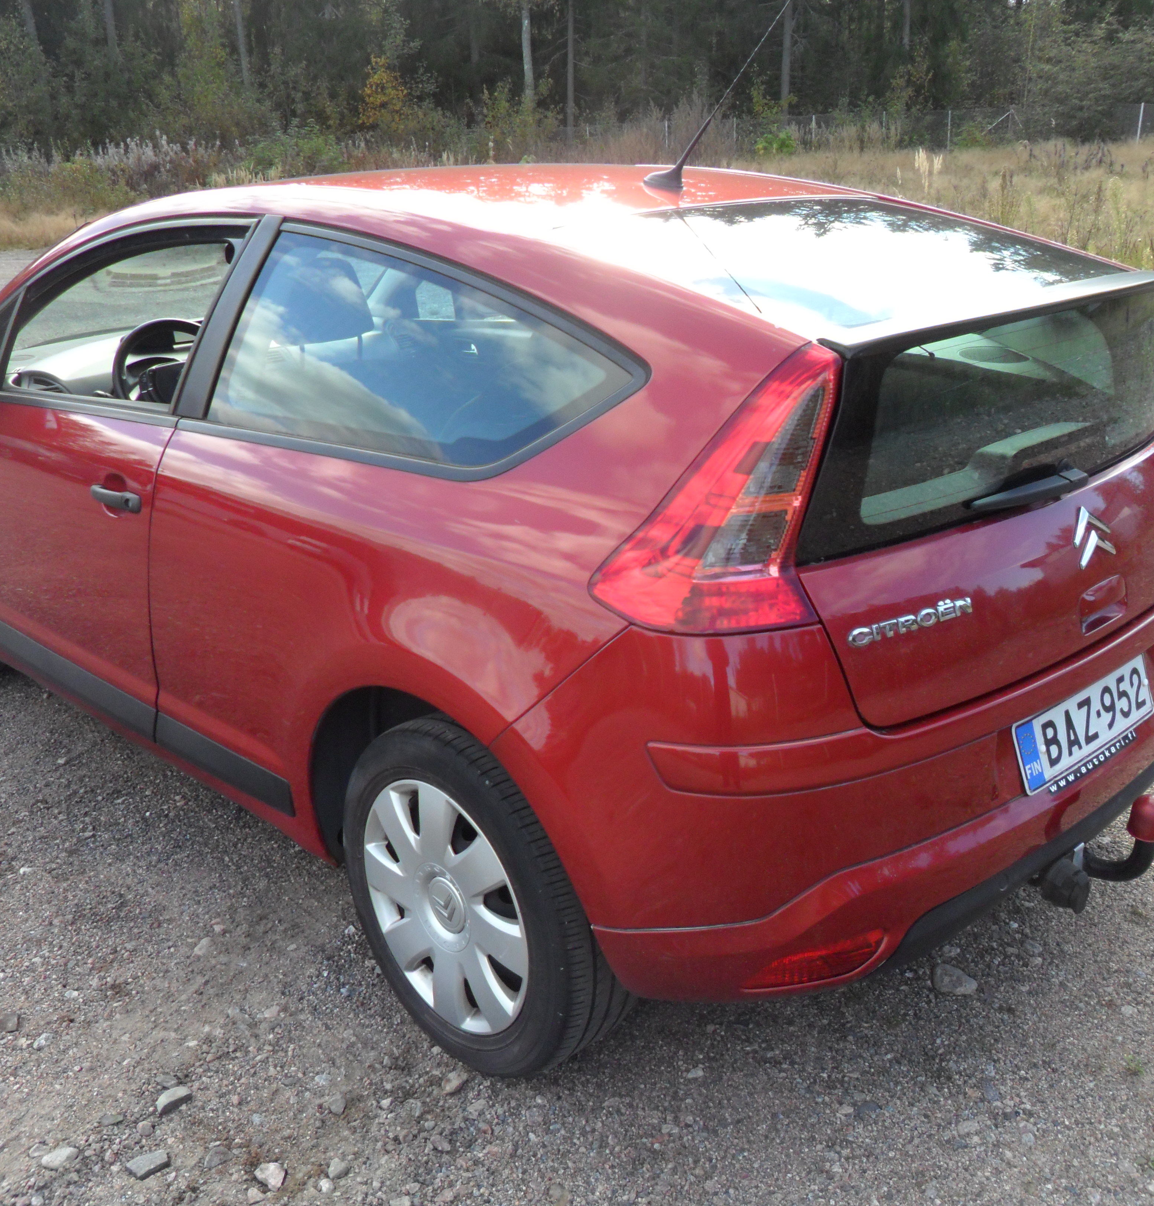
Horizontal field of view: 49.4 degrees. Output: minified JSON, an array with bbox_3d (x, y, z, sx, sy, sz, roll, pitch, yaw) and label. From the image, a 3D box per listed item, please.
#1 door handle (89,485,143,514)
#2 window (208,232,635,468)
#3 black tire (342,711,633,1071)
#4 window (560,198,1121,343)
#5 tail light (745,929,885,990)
[{"bbox_3d":[-0.975,-0.214,2.642,0.050,0.045,0.215,-19,26,-40],"label":"door handle"},{"bbox_3d":[-0.283,-0.421,2.046,1.041,0.374,0.060,17,-1,43],"label":"window"},{"bbox_3d":[-0.155,0.484,2.187,0.210,0.620,0.625,-19,26,-40],"label":"black tire"},{"bbox_3d":[0.450,-0.627,2.239,0.980,0.060,0.650,-19,38,-40],"label":"window"},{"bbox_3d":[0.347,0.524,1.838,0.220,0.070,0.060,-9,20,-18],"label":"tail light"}]

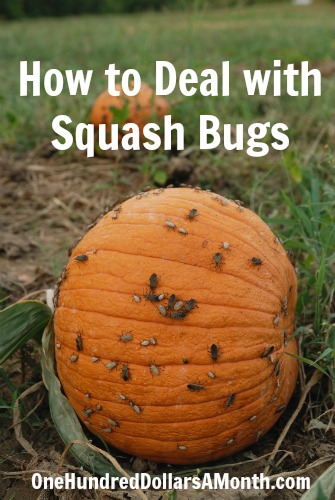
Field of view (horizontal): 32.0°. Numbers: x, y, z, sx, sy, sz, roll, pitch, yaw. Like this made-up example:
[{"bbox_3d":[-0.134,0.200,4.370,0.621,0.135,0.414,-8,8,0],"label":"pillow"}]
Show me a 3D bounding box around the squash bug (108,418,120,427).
[{"bbox_3d":[-0.051,0.165,0.553,0.012,0.005,0.004,30,39,6],"label":"squash bug"}]

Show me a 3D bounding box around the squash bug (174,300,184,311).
[{"bbox_3d":[0.010,0.050,0.526,0.011,0.006,0.004,-44,-7,-8],"label":"squash bug"}]

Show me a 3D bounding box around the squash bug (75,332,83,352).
[{"bbox_3d":[-0.084,0.088,0.549,0.006,0.015,0.004,-2,-1,40],"label":"squash bug"}]

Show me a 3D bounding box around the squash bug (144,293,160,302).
[{"bbox_3d":[-0.014,0.045,0.546,0.015,0.007,0.005,20,-11,12],"label":"squash bug"}]

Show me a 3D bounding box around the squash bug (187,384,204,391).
[{"bbox_3d":[0.027,0.129,0.550,0.016,0.007,0.005,12,13,-16],"label":"squash bug"}]

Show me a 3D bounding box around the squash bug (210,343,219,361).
[{"bbox_3d":[0.044,0.094,0.533,0.006,0.015,0.004,-3,4,-23],"label":"squash bug"}]

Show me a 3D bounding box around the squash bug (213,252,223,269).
[{"bbox_3d":[0.049,0.010,0.568,0.007,0.005,0.015,17,59,-13],"label":"squash bug"}]

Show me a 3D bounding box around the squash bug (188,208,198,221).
[{"bbox_3d":[0.025,-0.035,0.576,0.007,0.005,0.017,18,43,9],"label":"squash bug"}]

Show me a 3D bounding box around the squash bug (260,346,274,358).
[{"bbox_3d":[0.099,0.101,0.573,0.016,0.006,0.004,-34,17,-26],"label":"squash bug"}]

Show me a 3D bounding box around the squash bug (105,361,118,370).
[{"bbox_3d":[-0.051,0.105,0.531,0.013,0.006,0.004,-25,-3,22],"label":"squash bug"}]

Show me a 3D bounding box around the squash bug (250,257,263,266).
[{"bbox_3d":[0.092,0.011,0.586,0.015,0.004,0.006,30,46,-32],"label":"squash bug"}]

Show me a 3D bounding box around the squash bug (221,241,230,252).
[{"bbox_3d":[0.056,-0.004,0.559,0.005,0.004,0.009,2,57,-24],"label":"squash bug"}]

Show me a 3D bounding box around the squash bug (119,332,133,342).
[{"bbox_3d":[-0.037,0.080,0.525,0.012,0.006,0.004,-18,-6,13],"label":"squash bug"}]

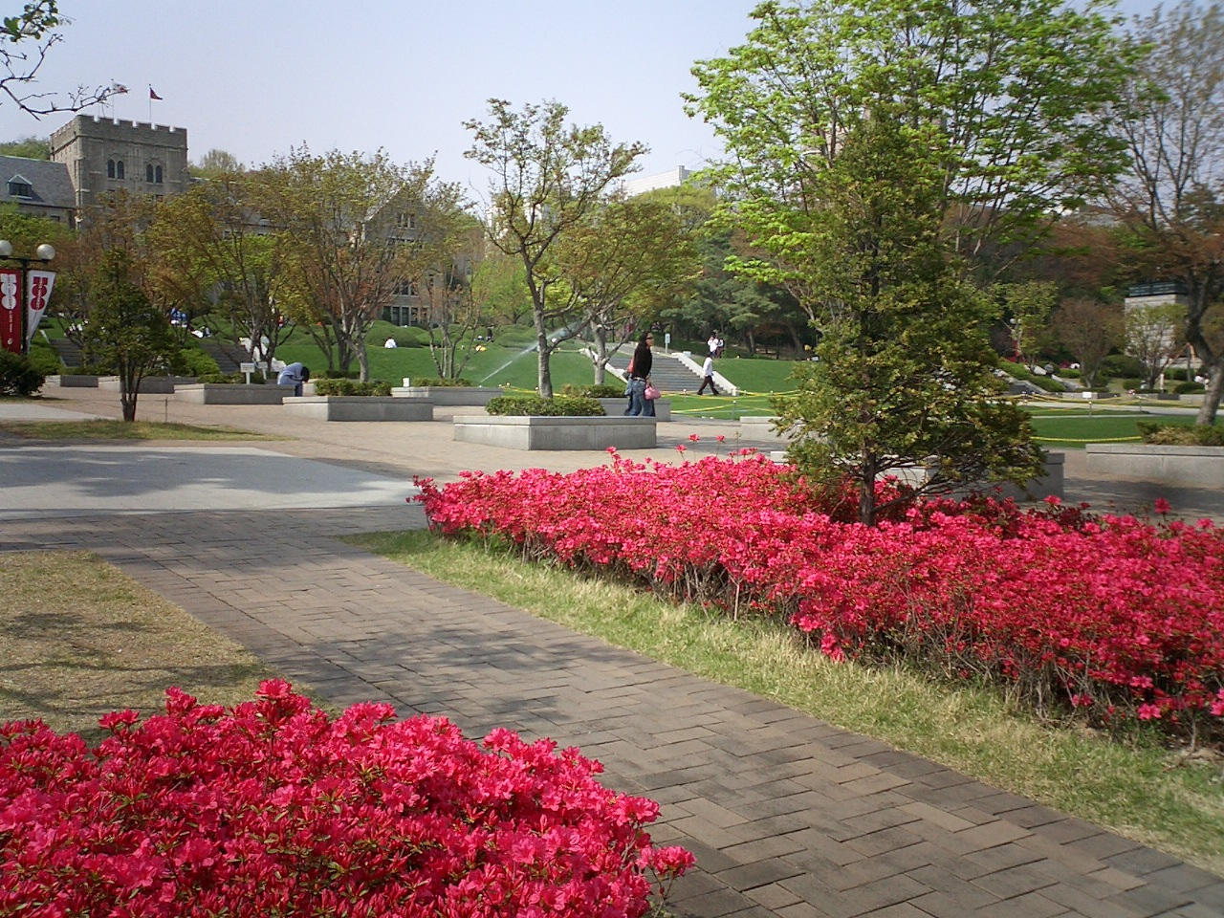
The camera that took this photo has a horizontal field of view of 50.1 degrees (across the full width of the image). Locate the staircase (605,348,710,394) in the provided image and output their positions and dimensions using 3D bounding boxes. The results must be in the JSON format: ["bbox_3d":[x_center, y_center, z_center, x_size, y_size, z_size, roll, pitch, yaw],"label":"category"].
[{"bbox_3d":[2.285,-3.549,53.764,4.700,1.850,3.600,-1,2,-36],"label":"staircase"}]

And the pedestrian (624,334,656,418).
[{"bbox_3d":[0.403,-1.076,19.528,0.450,1.640,0.460,-1,3,-41],"label":"pedestrian"}]

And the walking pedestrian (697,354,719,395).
[{"bbox_3d":[3.816,-3.370,52.028,0.800,1.660,0.500,-1,2,-22],"label":"walking pedestrian"}]

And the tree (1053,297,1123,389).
[{"bbox_3d":[24.362,-5.876,67.000,3.624,4.799,3.624,1,2,20],"label":"tree"}]

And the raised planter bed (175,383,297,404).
[{"bbox_3d":[-8.497,-1.438,29.457,2.030,0.435,2.030,-1,2,-36],"label":"raised planter bed"}]

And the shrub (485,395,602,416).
[{"bbox_3d":[-0.910,-0.705,18.000,1.200,0.320,1.200,-1,3,-35],"label":"shrub"}]

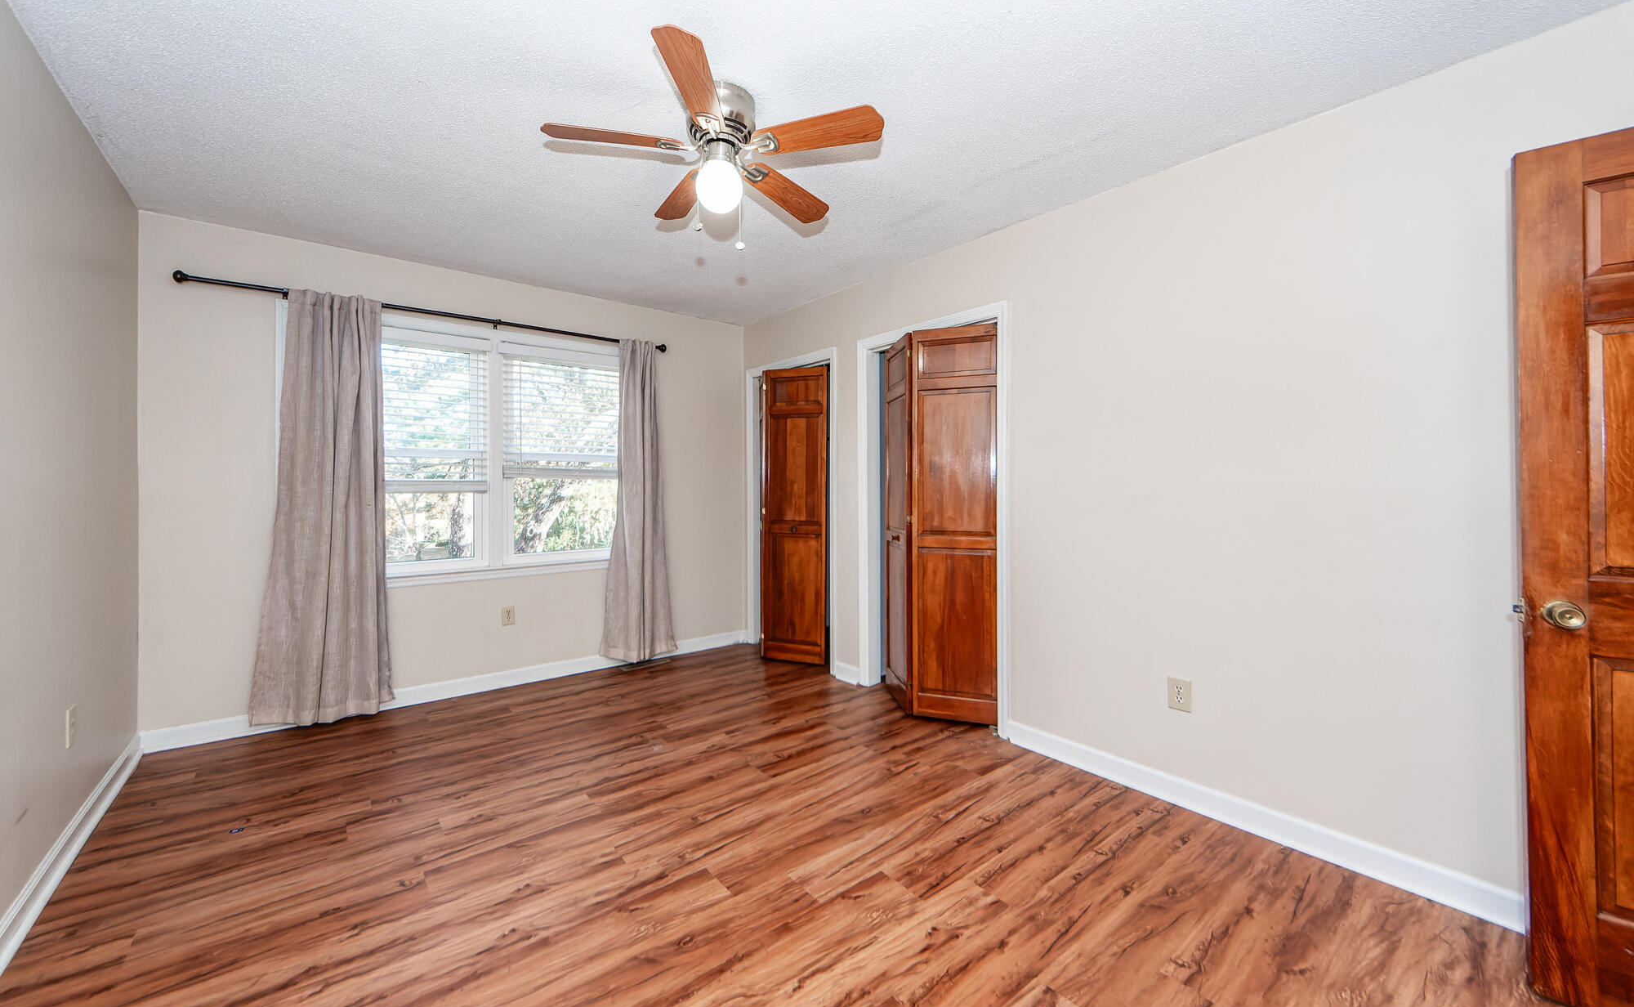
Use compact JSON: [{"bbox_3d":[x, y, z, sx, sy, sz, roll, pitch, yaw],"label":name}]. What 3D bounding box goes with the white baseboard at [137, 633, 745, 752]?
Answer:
[{"bbox_3d":[-1.794,1.051,3.315,3.043,0.100,0.020,-1,1,-35],"label":"white baseboard"}]

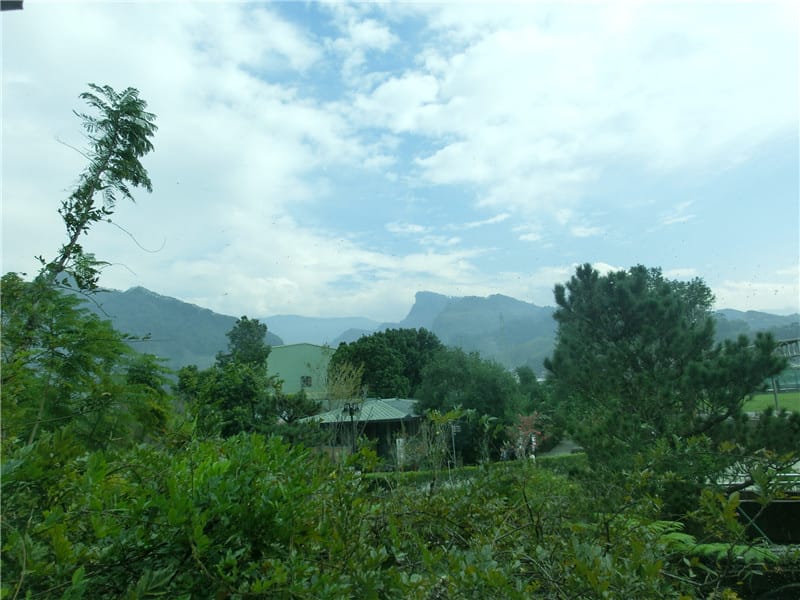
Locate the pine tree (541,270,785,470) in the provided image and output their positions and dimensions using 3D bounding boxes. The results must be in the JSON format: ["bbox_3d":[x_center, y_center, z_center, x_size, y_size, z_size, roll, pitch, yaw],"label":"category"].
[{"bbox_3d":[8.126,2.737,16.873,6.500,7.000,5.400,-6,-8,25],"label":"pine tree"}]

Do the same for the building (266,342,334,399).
[{"bbox_3d":[-14.784,11.505,75.682,11.500,10.000,12.000,1,-8,-30],"label":"building"}]

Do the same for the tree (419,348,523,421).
[{"bbox_3d":[4.283,6.272,33.103,6.200,6.500,5.600,-3,-7,6],"label":"tree"}]

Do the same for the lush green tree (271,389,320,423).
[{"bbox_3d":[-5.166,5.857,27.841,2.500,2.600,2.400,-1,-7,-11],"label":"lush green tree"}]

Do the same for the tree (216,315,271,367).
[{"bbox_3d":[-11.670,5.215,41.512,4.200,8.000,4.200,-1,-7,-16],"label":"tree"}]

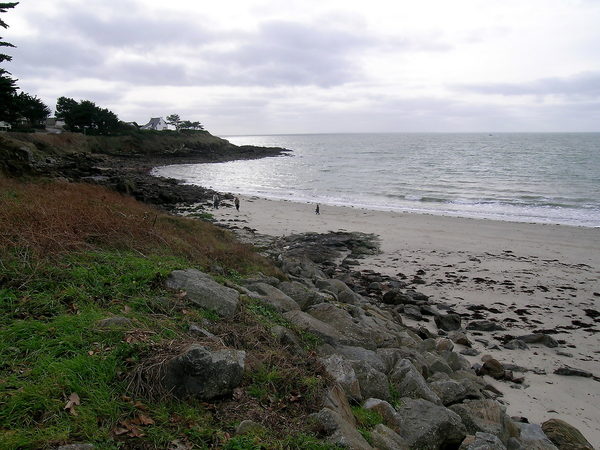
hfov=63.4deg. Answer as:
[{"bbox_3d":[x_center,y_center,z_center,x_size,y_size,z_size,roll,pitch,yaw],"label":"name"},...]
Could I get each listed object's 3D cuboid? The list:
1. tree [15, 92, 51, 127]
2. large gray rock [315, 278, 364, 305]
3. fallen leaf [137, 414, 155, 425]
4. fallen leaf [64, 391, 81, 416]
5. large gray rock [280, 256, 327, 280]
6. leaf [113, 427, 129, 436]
[{"bbox_3d":[-58.093,-24.773,105.000,8.000,7.800,7.500,-1,11,0],"label":"tree"},{"bbox_3d":[1.074,1.809,13.200,1.350,0.700,1.000,-3,11,-14],"label":"large gray rock"},{"bbox_3d":[-0.939,1.182,2.950,0.110,0.035,0.090,-1,11,0],"label":"fallen leaf"},{"bbox_3d":[-1.359,1.073,2.900,0.100,0.080,0.140,-1,11,0],"label":"fallen leaf"},{"bbox_3d":[0.112,1.389,15.500,1.450,0.750,1.100,-3,11,-14],"label":"large gray rock"},{"bbox_3d":[-1.036,1.191,2.800,0.095,0.035,0.080,-1,11,0],"label":"leaf"}]

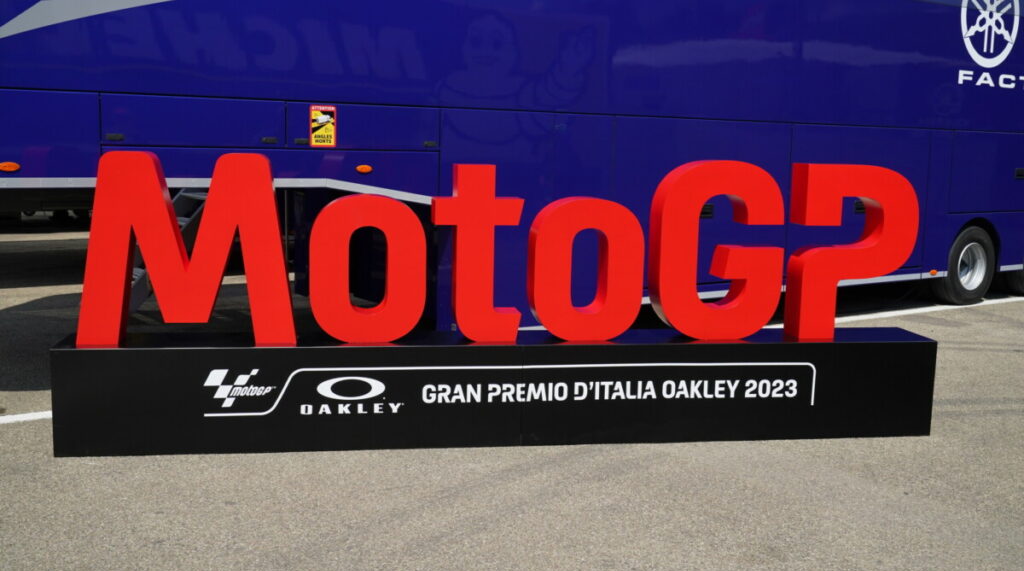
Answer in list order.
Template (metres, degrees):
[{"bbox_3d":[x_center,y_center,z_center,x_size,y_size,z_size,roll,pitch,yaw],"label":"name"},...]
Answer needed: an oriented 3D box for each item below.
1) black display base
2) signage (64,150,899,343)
[{"bbox_3d":[0.026,0.517,5.384,4.395,0.510,0.405,0,8,-10],"label":"black display base"},{"bbox_3d":[0.039,-0.187,5.284,4.205,0.913,0.194,0,8,-10],"label":"signage"}]

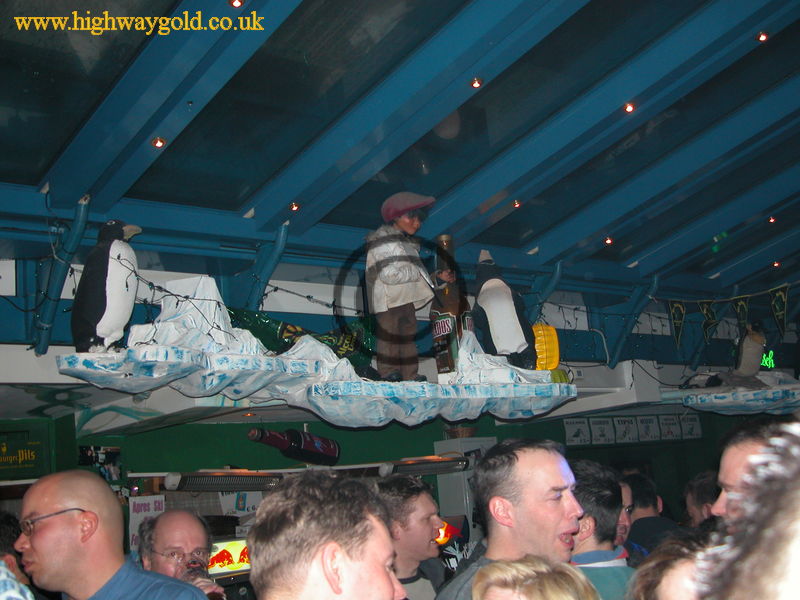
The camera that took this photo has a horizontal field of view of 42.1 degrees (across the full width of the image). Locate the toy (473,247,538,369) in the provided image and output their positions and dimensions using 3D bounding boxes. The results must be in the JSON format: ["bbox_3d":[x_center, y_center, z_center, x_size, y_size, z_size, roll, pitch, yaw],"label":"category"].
[{"bbox_3d":[0.503,0.046,5.050,0.260,0.550,0.250,-13,-10,7],"label":"toy"}]

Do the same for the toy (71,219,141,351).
[{"bbox_3d":[-1.189,-0.054,4.200,0.260,0.520,0.220,-7,-10,15],"label":"toy"}]

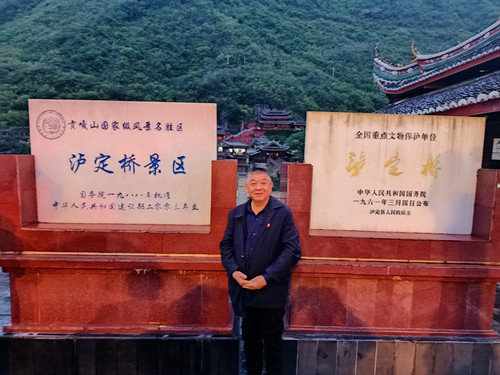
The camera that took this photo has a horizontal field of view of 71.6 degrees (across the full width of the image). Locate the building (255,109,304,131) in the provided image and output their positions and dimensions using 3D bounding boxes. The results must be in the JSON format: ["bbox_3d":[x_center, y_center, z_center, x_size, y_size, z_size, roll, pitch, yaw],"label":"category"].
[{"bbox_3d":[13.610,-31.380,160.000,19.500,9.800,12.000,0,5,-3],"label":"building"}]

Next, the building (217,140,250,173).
[{"bbox_3d":[-5.620,-10.550,118.000,11.500,10.300,8.500,0,5,-9],"label":"building"}]

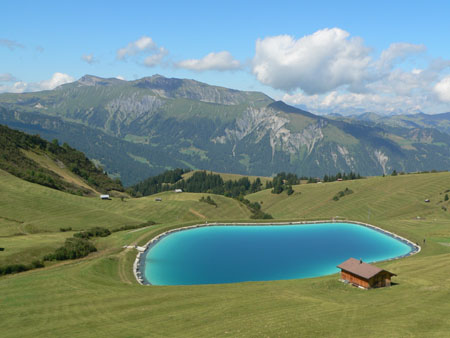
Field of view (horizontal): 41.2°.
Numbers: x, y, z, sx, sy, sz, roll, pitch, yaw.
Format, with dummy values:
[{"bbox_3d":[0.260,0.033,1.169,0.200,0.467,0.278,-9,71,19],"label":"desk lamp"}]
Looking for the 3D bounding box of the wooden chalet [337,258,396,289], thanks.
[{"bbox_3d":[33.006,24.255,140.039,8.141,4.747,11.912,-2,5,-25],"label":"wooden chalet"}]

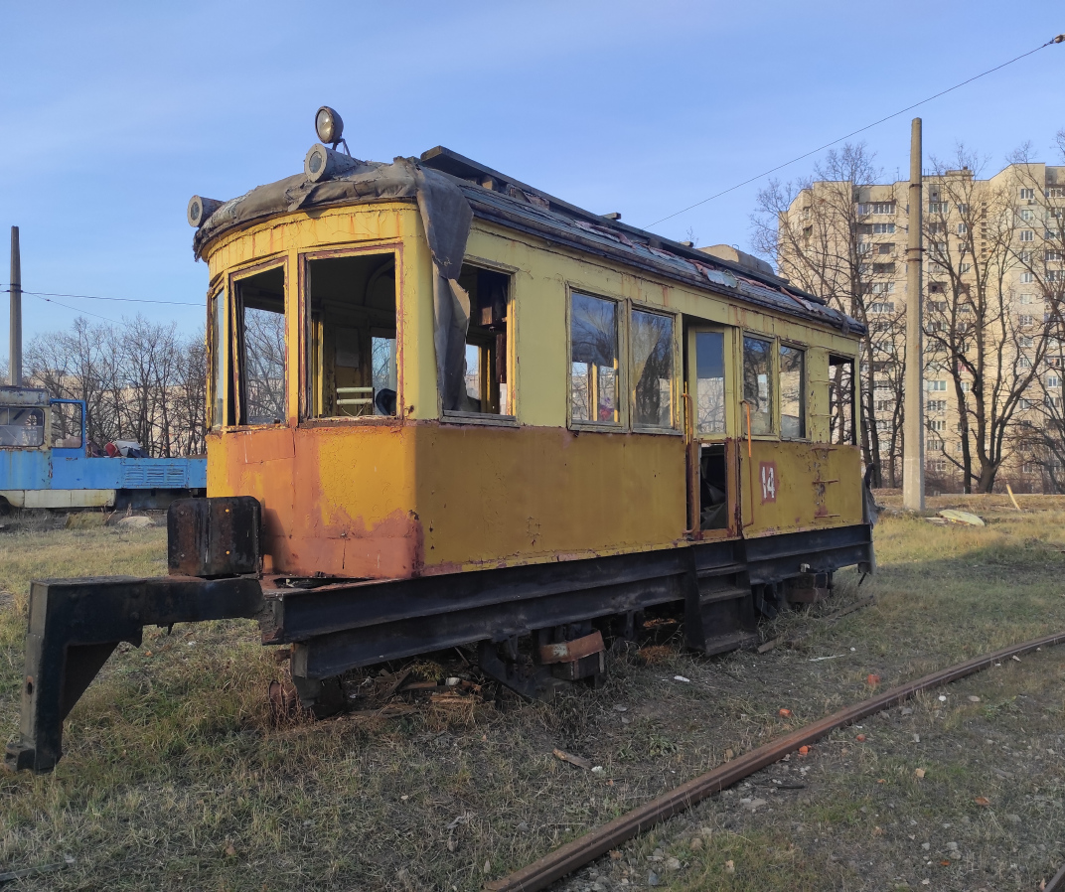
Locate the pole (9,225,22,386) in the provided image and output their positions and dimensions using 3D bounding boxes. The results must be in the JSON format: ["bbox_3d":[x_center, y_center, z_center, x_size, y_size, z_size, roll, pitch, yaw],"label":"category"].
[{"bbox_3d":[-18.314,-3.060,30.500,0.480,9.520,0.480,1,-1,0],"label":"pole"}]

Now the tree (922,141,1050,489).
[{"bbox_3d":[22.716,-6.331,43.000,6.400,17.180,6.000,1,-1,0],"label":"tree"}]

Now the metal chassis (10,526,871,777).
[{"bbox_3d":[0.284,1.381,8.107,2.400,1.050,9.500,-2,-3,42],"label":"metal chassis"}]

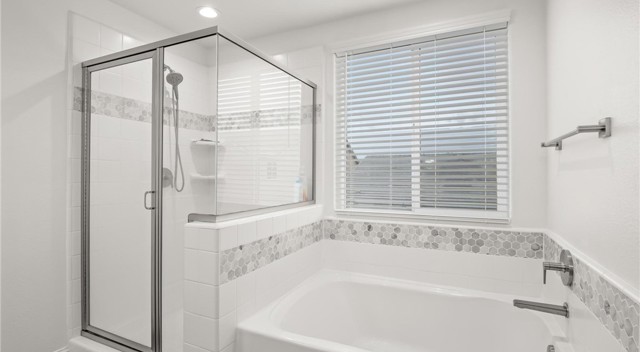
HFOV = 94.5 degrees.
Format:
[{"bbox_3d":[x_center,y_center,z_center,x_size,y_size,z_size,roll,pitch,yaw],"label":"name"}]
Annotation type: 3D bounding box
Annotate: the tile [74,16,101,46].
[{"bbox_3d":[-1.567,-0.972,1.991,0.010,0.153,0.153,0,0,25],"label":"tile"}]

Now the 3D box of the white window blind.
[{"bbox_3d":[0.656,-0.347,2.108,1.175,1.245,0.060,0,0,25],"label":"white window blind"}]

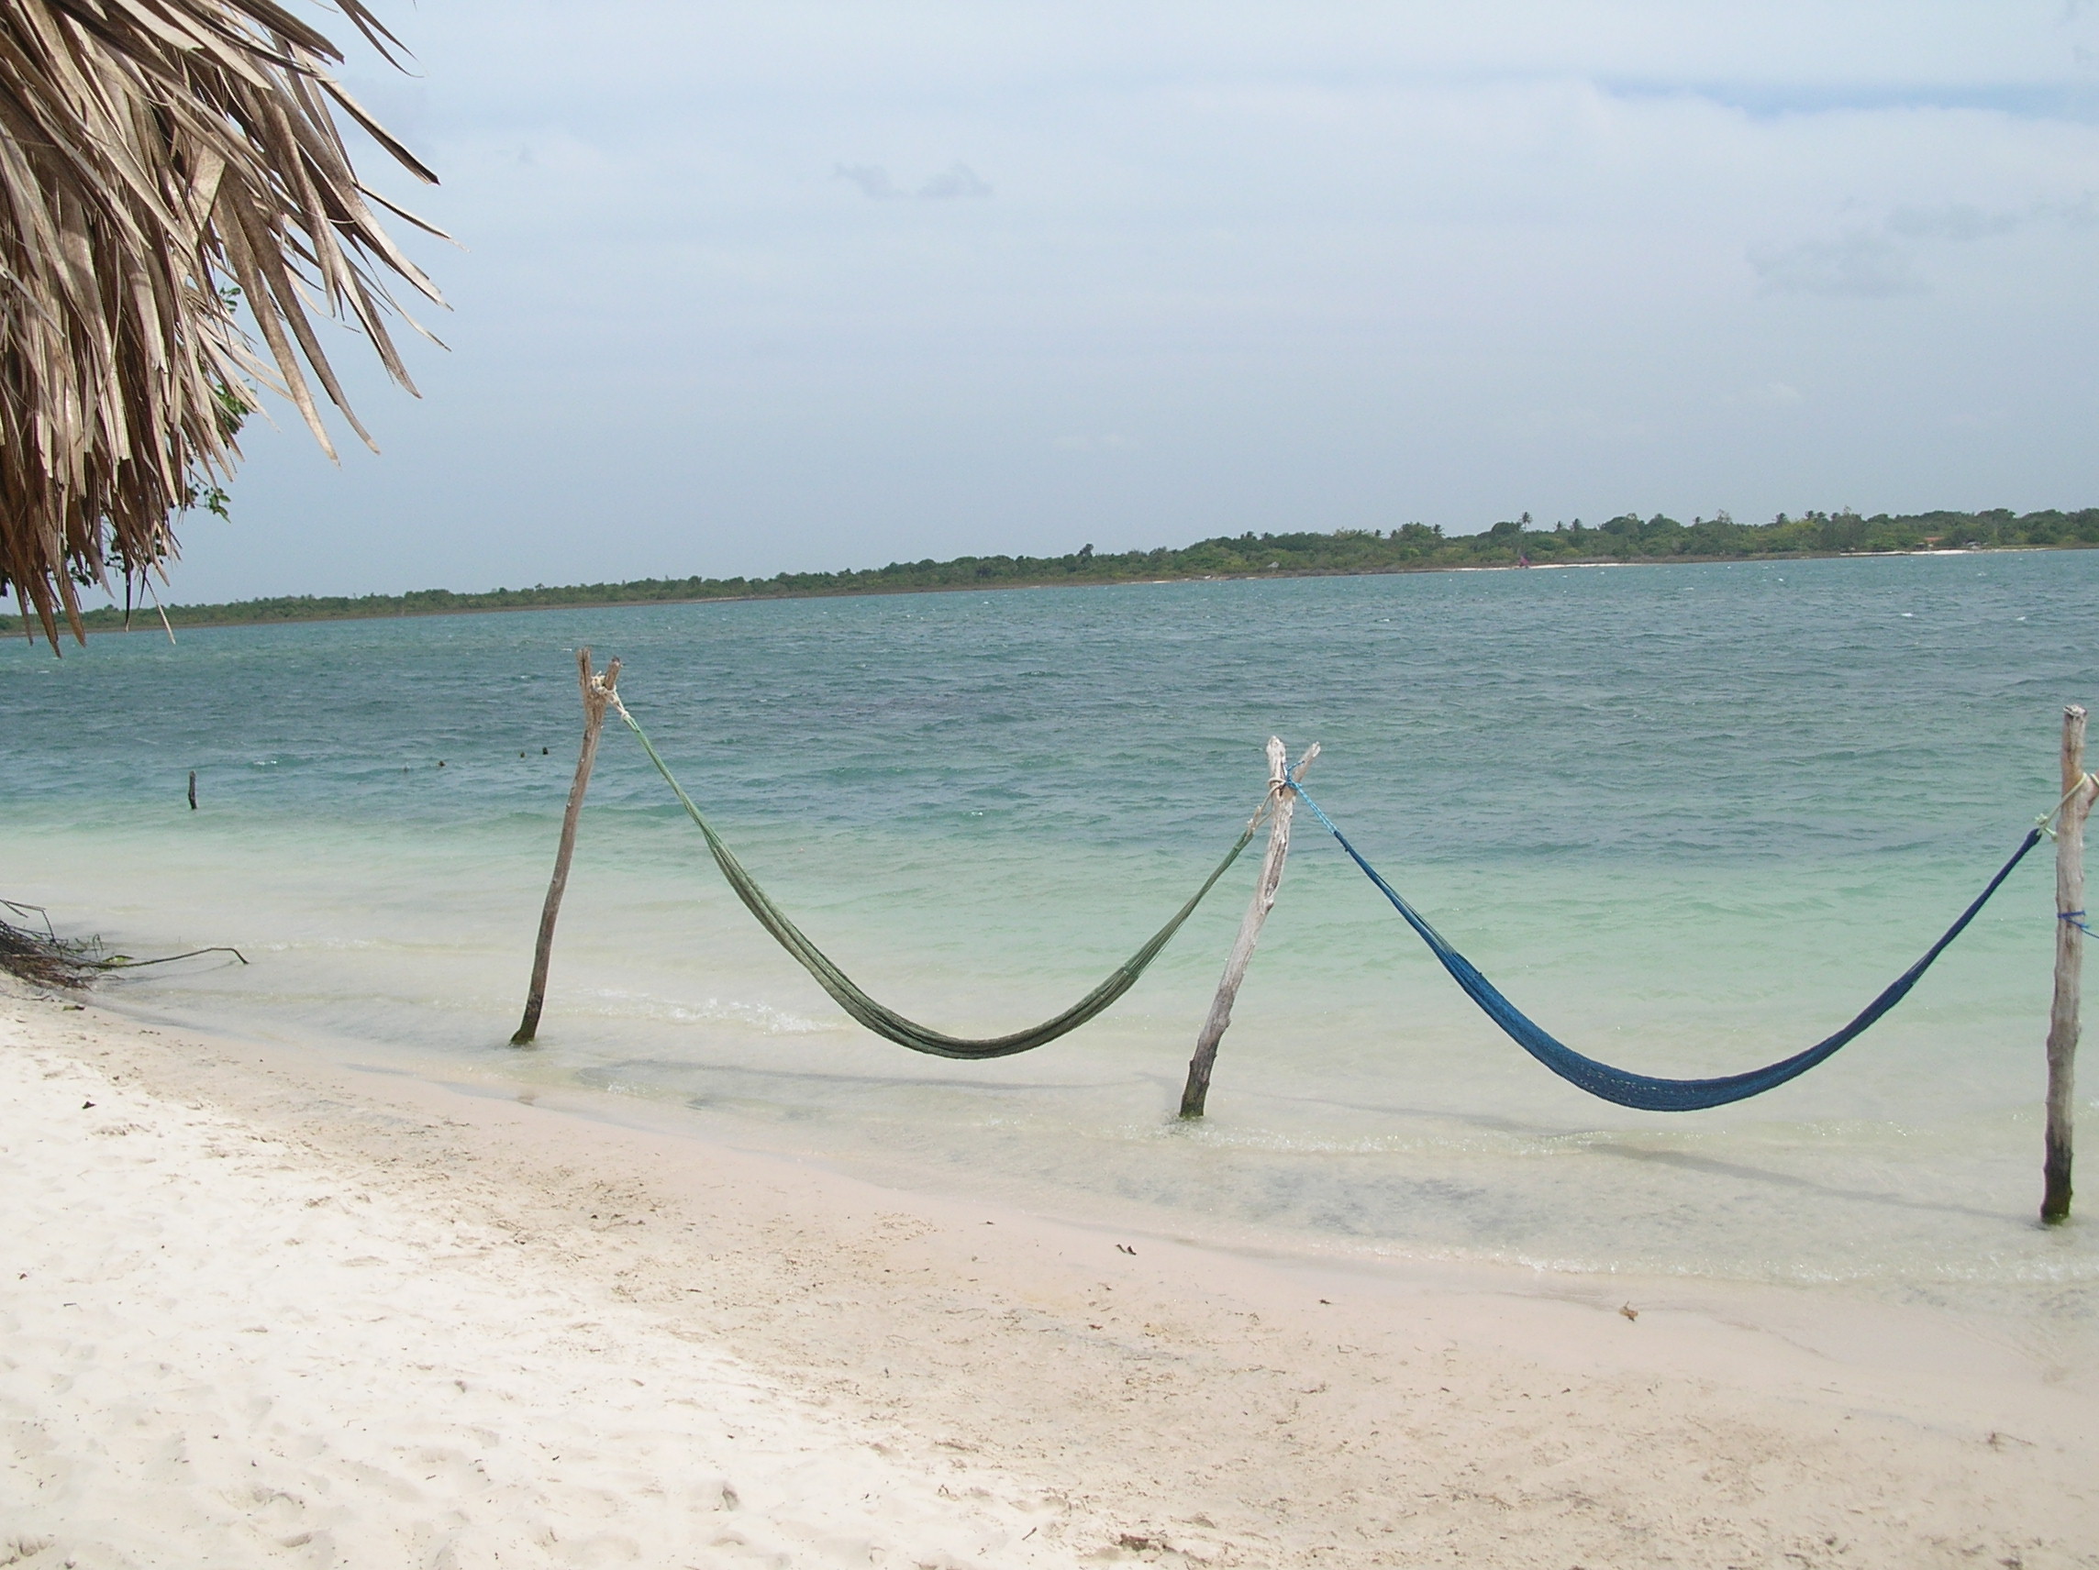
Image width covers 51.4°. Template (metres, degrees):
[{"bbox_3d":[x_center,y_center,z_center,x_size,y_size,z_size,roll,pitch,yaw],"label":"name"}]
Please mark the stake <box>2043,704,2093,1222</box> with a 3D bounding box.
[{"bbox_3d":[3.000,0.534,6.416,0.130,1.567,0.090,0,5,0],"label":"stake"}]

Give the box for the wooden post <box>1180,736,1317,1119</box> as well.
[{"bbox_3d":[0.711,0.535,8.099,0.200,1.504,0.100,14,5,-1],"label":"wooden post"}]

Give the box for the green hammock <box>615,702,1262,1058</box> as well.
[{"bbox_3d":[-0.567,0.388,9.039,3.277,1.481,0.240,1,6,33],"label":"green hammock"}]

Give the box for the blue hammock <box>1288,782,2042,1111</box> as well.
[{"bbox_3d":[1.926,0.551,7.275,2.597,1.064,0.280,2,7,38],"label":"blue hammock"}]

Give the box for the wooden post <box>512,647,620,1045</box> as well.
[{"bbox_3d":[-2.235,0.296,9.984,0.190,1.886,0.100,12,5,-1],"label":"wooden post"}]

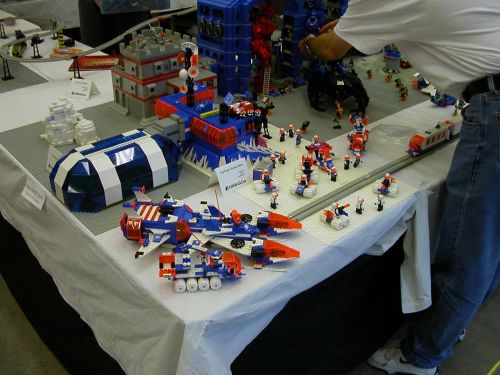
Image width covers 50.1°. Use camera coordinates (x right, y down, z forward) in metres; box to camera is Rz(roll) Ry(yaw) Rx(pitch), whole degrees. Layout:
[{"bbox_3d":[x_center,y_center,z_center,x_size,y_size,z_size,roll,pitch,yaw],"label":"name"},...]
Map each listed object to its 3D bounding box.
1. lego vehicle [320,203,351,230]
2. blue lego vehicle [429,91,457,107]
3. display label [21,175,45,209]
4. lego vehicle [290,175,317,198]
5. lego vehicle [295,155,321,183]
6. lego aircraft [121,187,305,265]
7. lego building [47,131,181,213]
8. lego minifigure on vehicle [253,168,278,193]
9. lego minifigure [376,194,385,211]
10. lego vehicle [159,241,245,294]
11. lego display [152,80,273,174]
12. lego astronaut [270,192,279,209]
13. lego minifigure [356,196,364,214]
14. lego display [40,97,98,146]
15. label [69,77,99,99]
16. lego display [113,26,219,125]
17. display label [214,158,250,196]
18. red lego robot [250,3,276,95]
[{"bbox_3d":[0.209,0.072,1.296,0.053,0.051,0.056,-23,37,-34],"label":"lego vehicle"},{"bbox_3d":[0.738,-0.346,2.031,0.070,0.050,0.085,-24,40,-36],"label":"blue lego vehicle"},{"bbox_3d":[-0.591,0.016,1.464,0.115,0.053,0.006,31,14,39],"label":"display label"},{"bbox_3d":[0.147,-0.009,1.447,0.058,0.052,0.052,11,33,14],"label":"lego vehicle"},{"bbox_3d":[0.167,-0.053,1.504,0.058,0.070,0.055,11,33,14],"label":"lego vehicle"},{"bbox_3d":[-0.079,0.092,1.210,0.392,0.115,0.185,6,32,6],"label":"lego aircraft"},{"bbox_3d":[-0.366,-0.070,1.475,0.350,0.120,0.212,-24,37,-34],"label":"lego building"},{"bbox_3d":[0.043,-0.015,1.446,0.058,0.052,0.046,-8,31,-13],"label":"lego minifigure on vehicle"},{"bbox_3d":[0.337,0.041,1.382,0.022,0.045,0.018,-24,40,-36],"label":"lego minifigure"},{"bbox_3d":[-0.103,0.164,1.116,0.170,0.075,0.074,-4,30,-6],"label":"lego vehicle"},{"bbox_3d":[-0.124,-0.191,1.656,0.232,0.145,0.344,-24,37,-34],"label":"lego display"},{"bbox_3d":[0.063,0.032,1.372,0.019,0.044,0.026,19,35,30],"label":"lego astronaut"},{"bbox_3d":[0.286,0.044,1.374,0.018,0.045,0.022,-24,40,-36],"label":"lego minifigure"},{"bbox_3d":[-0.577,-0.221,1.680,0.130,0.135,0.125,-24,40,-36],"label":"lego display"},{"bbox_3d":[-0.652,-0.389,2.081,0.097,0.065,0.078,7,31,13],"label":"label"},{"bbox_3d":[-0.314,-0.412,1.896,0.305,0.250,0.260,-24,40,-36],"label":"lego display"},{"bbox_3d":[-0.056,-0.032,1.458,0.102,0.069,0.064,-24,38,-35],"label":"display label"},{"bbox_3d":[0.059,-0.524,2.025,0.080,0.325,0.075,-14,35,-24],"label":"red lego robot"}]

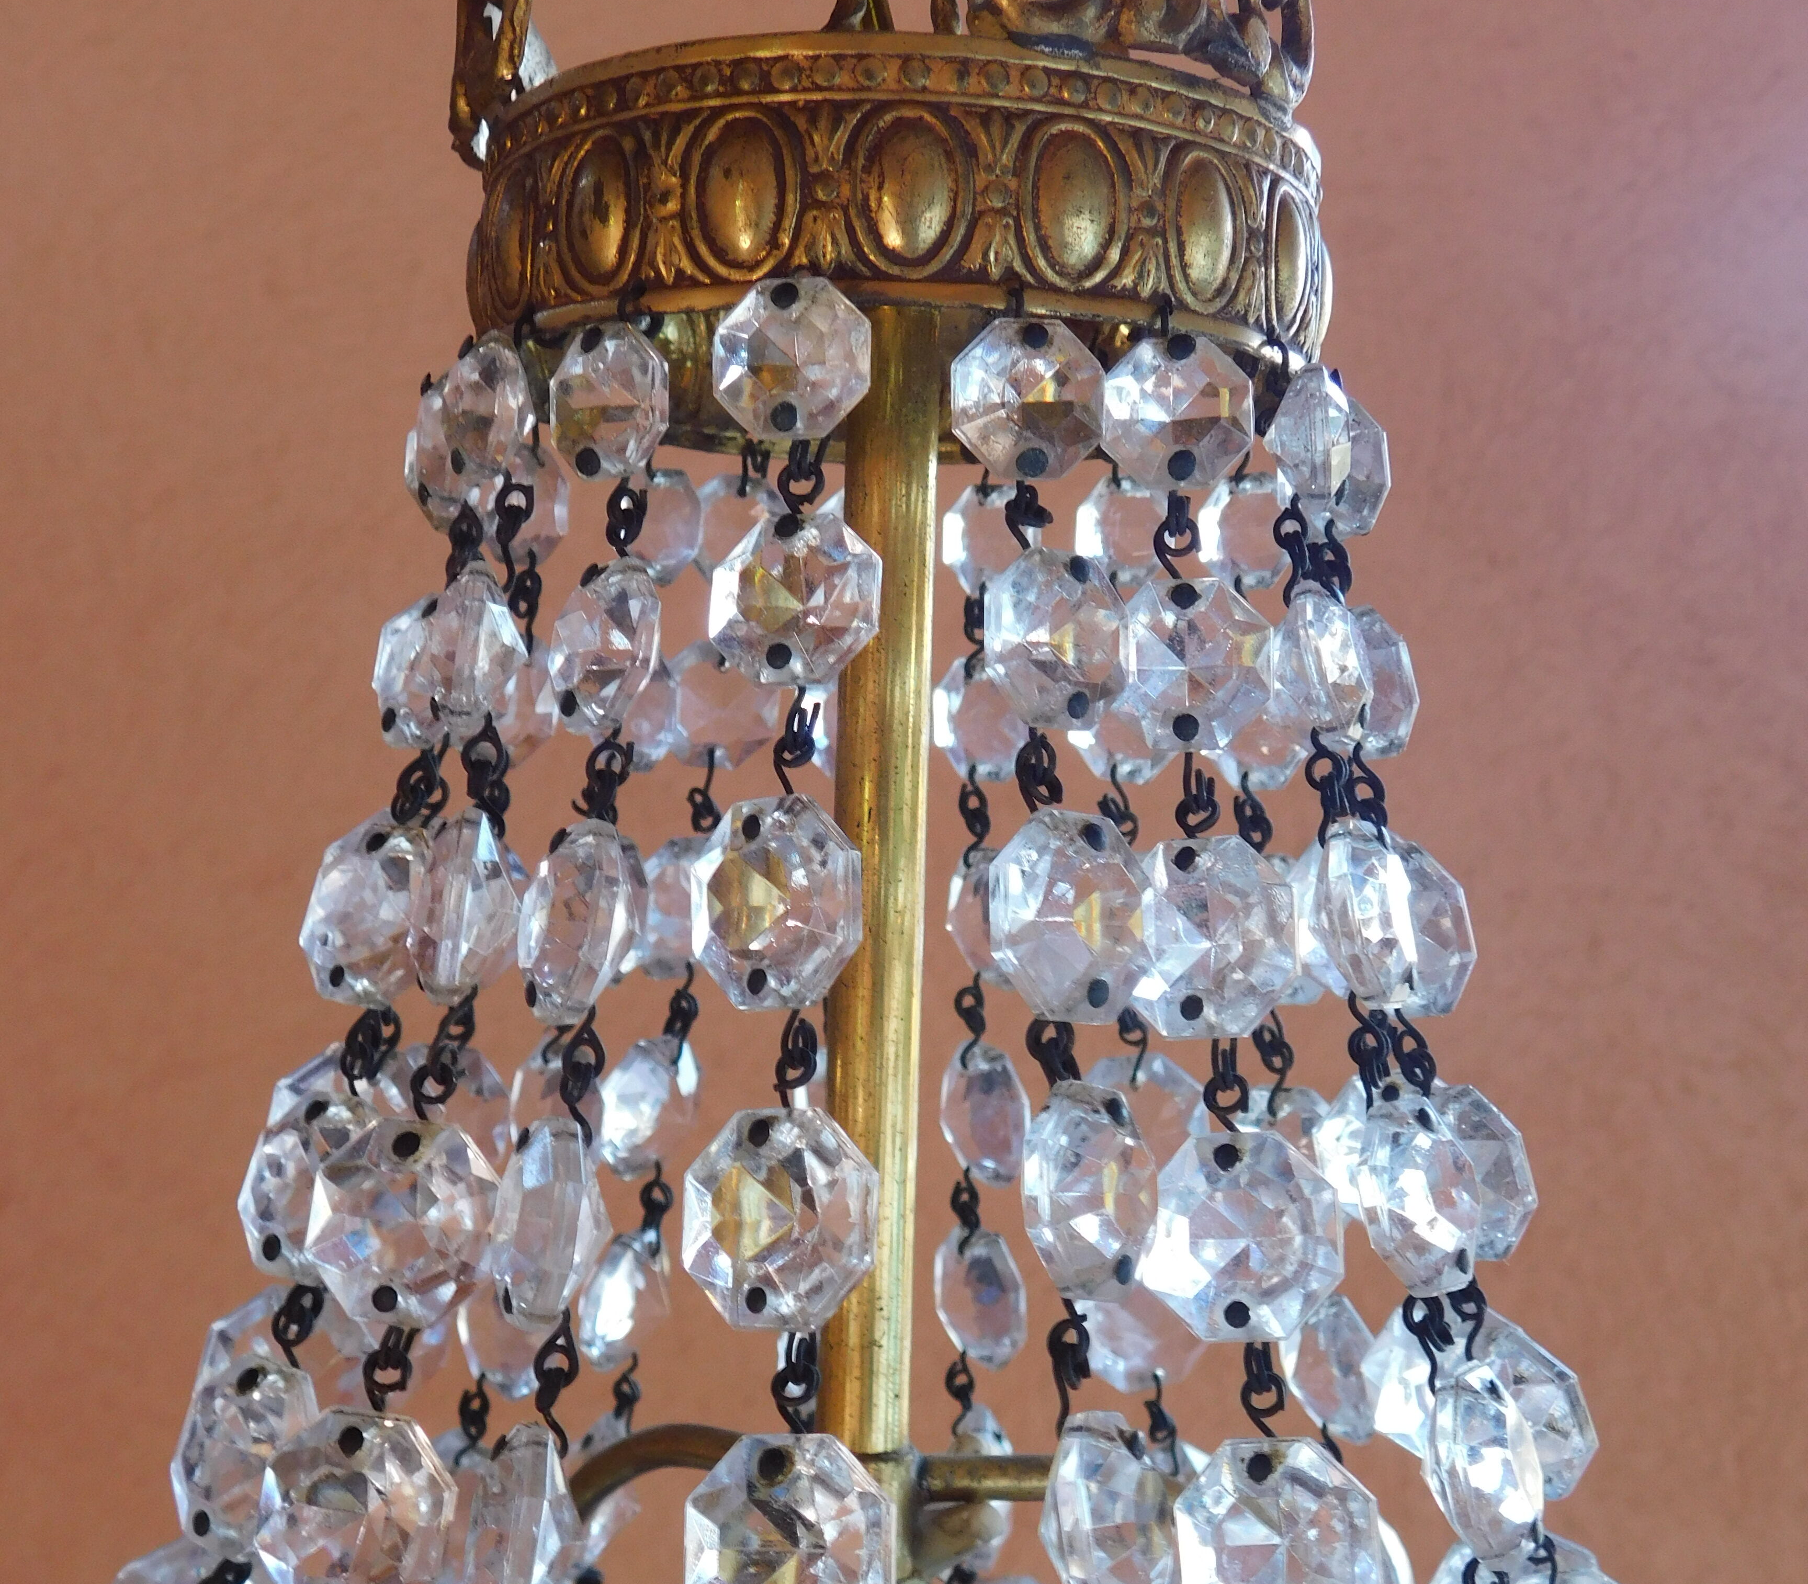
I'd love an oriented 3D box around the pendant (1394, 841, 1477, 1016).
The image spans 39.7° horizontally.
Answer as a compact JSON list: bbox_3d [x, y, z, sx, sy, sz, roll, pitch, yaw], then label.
[{"bbox_3d":[0.052,0.014,0.256,0.009,0.017,0.017,-7,-4,-27],"label":"pendant"}]

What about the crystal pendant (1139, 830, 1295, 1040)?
[{"bbox_3d":[0.027,0.013,0.220,0.009,0.017,0.017,4,-11,-39],"label":"crystal pendant"}]

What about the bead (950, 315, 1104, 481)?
[{"bbox_3d":[0.011,-0.035,0.225,0.015,0.015,0.008,1,-5,-14],"label":"bead"}]

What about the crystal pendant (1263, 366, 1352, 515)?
[{"bbox_3d":[0.041,-0.036,0.254,0.008,0.014,0.014,-3,-3,24],"label":"crystal pendant"}]

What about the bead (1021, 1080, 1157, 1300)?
[{"bbox_3d":[0.016,0.034,0.214,0.009,0.019,0.018,-12,-15,40],"label":"bead"}]

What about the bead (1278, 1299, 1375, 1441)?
[{"bbox_3d":[0.053,0.072,0.311,0.010,0.018,0.018,-8,4,-24],"label":"bead"}]

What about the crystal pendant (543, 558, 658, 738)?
[{"bbox_3d":[-0.027,-0.013,0.226,0.015,0.015,0.007,0,-9,44],"label":"crystal pendant"}]

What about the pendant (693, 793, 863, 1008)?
[{"bbox_3d":[-0.011,0.009,0.219,0.018,0.018,0.009,-3,-3,35],"label":"pendant"}]

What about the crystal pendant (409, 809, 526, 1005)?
[{"bbox_3d":[-0.039,0.010,0.225,0.009,0.018,0.018,11,-9,-24],"label":"crystal pendant"}]

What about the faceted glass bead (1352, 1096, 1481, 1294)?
[{"bbox_3d":[0.050,0.039,0.243,0.018,0.018,0.009,-5,-8,-40],"label":"faceted glass bead"}]

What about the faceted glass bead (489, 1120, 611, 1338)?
[{"bbox_3d":[-0.031,0.038,0.217,0.010,0.018,0.018,9,-12,-13],"label":"faceted glass bead"}]

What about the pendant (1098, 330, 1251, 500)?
[{"bbox_3d":[0.025,-0.034,0.227,0.015,0.015,0.008,0,-5,-8],"label":"pendant"}]

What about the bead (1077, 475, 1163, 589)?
[{"bbox_3d":[0.028,-0.033,0.318,0.015,0.015,0.007,4,7,35],"label":"bead"}]

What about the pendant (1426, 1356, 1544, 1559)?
[{"bbox_3d":[0.055,0.063,0.236,0.009,0.018,0.018,-17,-10,37],"label":"pendant"}]

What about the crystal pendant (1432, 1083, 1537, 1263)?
[{"bbox_3d":[0.057,0.039,0.257,0.009,0.018,0.018,-9,-4,-36],"label":"crystal pendant"}]

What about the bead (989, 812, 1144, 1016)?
[{"bbox_3d":[0.014,0.011,0.219,0.017,0.018,0.010,10,-16,-43],"label":"bead"}]

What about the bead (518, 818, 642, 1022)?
[{"bbox_3d":[-0.029,0.011,0.225,0.009,0.018,0.018,12,-5,-35],"label":"bead"}]

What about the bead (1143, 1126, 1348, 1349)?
[{"bbox_3d":[0.030,0.039,0.220,0.018,0.019,0.009,-6,-10,19],"label":"bead"}]

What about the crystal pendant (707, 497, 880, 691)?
[{"bbox_3d":[-0.010,-0.018,0.226,0.016,0.016,0.007,5,4,14],"label":"crystal pendant"}]

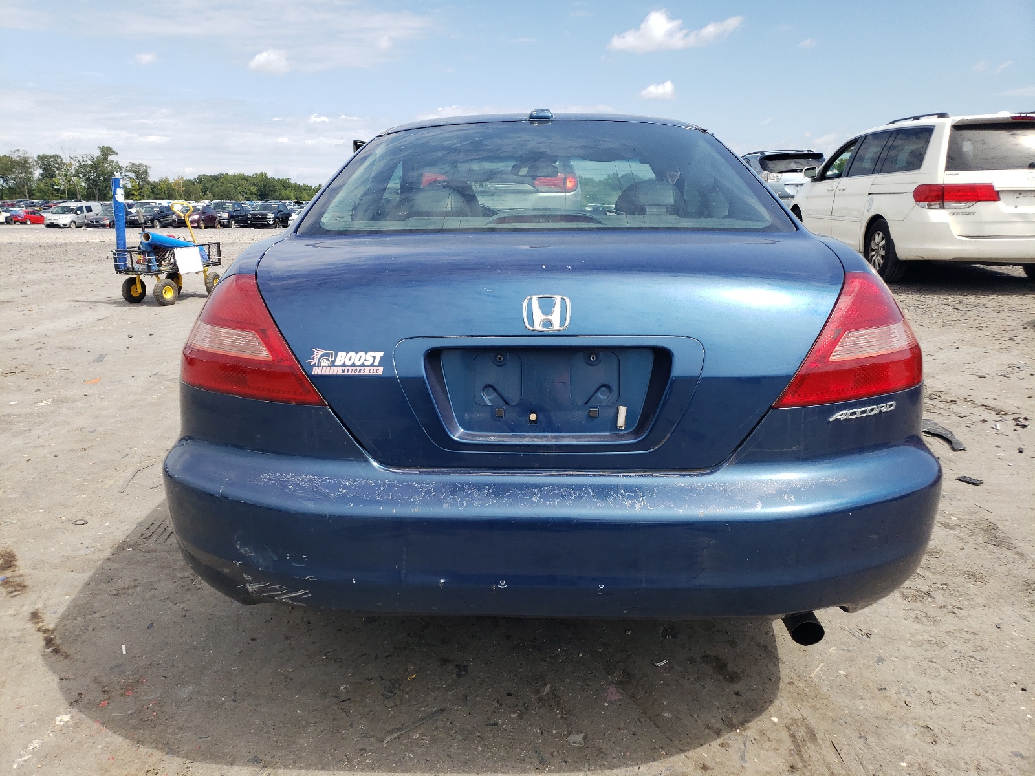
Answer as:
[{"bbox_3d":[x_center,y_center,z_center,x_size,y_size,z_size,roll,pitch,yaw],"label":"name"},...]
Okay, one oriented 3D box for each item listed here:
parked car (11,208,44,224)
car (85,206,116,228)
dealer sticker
[{"bbox_3d":[-49.300,-17.300,78.700,1.800,1.450,4.450,0,13,0],"label":"parked car"},{"bbox_3d":[-30.100,-12.620,58.000,1.810,1.430,4.630,0,13,0],"label":"car"},{"bbox_3d":[-0.325,-0.049,1.475,0.152,0.050,0.003,2,5,9],"label":"dealer sticker"}]

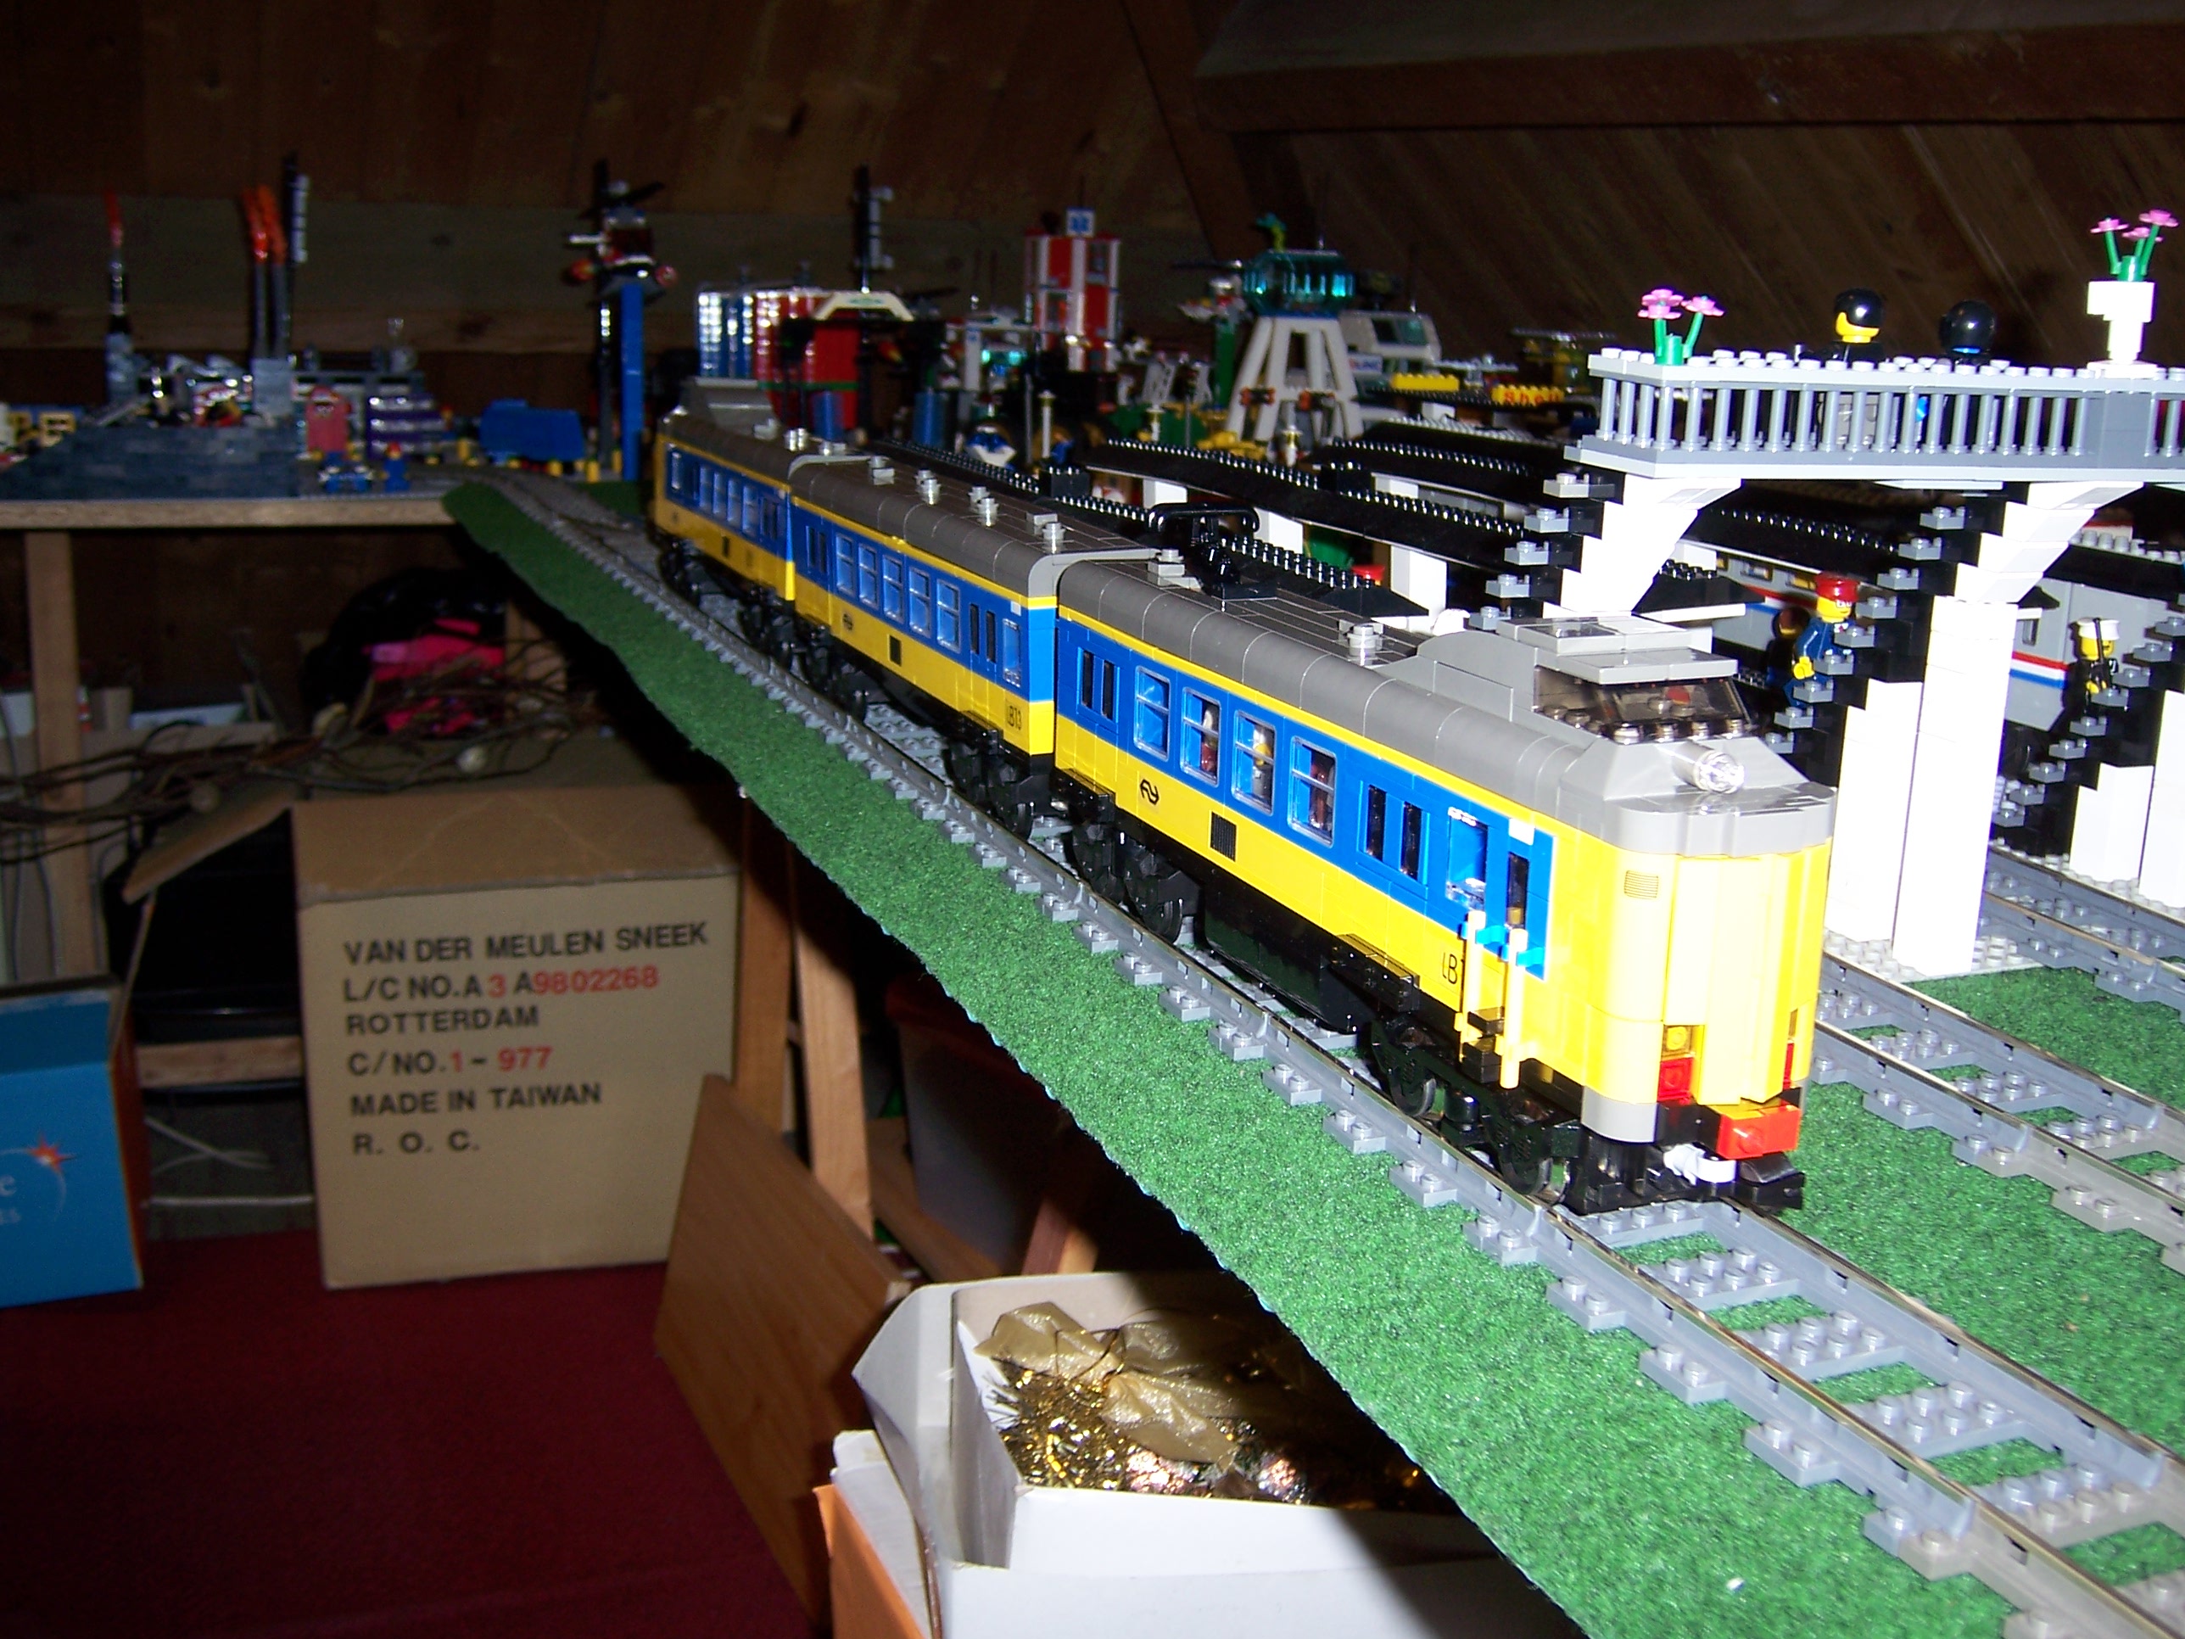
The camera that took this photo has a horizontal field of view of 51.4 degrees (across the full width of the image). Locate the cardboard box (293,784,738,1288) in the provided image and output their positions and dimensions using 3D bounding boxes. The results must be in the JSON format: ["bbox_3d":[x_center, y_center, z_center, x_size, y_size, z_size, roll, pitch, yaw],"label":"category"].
[{"bbox_3d":[-0.417,0.128,1.656,0.280,0.305,0.270,-3,15,-17],"label":"cardboard box"}]

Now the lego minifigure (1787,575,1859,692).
[{"bbox_3d":[0.221,-0.054,0.685,0.025,0.042,0.018,-4,15,-22],"label":"lego minifigure"}]

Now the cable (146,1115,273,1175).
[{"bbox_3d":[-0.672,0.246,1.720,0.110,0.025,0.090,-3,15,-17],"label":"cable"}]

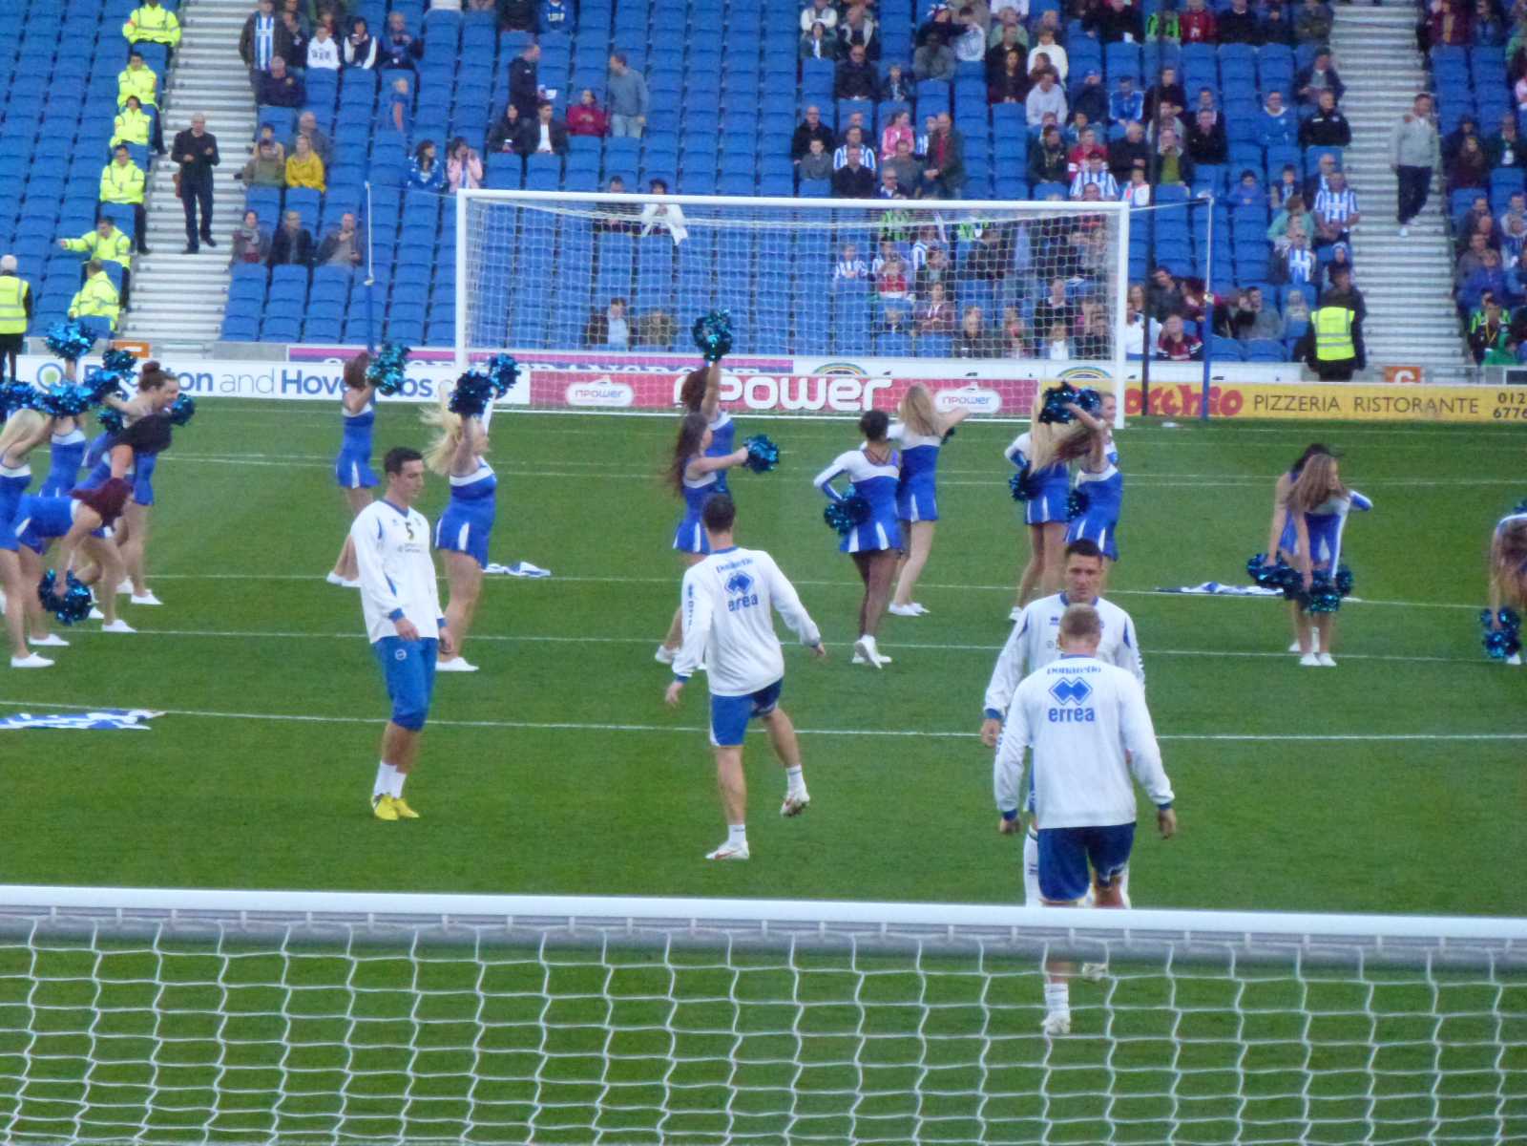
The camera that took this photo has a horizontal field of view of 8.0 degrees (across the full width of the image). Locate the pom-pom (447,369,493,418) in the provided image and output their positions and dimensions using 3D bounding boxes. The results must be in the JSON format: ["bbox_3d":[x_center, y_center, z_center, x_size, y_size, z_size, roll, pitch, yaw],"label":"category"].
[{"bbox_3d":[-1.809,-1.108,68.000,0.290,0.290,0.280,1,3,0],"label":"pom-pom"}]

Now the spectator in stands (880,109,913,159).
[{"bbox_3d":[1.690,-5.280,139.968,0.440,1.220,0.720,1,3,-6],"label":"spectator in stands"}]

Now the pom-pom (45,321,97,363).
[{"bbox_3d":[-4.653,-1.551,73.800,0.350,0.300,0.340,1,3,0],"label":"pom-pom"}]

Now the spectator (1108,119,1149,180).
[{"bbox_3d":[4.658,-5.128,140.329,0.500,1.280,0.720,1,3,-9],"label":"spectator"}]

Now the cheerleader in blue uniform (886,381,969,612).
[{"bbox_3d":[1.076,-0.515,76.500,0.680,1.580,0.500,3,3,40],"label":"cheerleader in blue uniform"}]

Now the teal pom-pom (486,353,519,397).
[{"bbox_3d":[-1.619,-1.224,67.900,0.250,0.270,0.260,1,2,0],"label":"teal pom-pom"}]

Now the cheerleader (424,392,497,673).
[{"bbox_3d":[-1.861,-0.246,67.600,0.440,1.730,0.460,2,3,15],"label":"cheerleader"}]

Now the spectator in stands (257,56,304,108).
[{"bbox_3d":[-6.199,-6.005,141.100,0.580,1.230,0.750,1,3,0],"label":"spectator in stands"}]

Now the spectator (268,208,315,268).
[{"bbox_3d":[-5.919,-3.902,137.356,0.540,1.250,0.720,1,3,-5],"label":"spectator"}]

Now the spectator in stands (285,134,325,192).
[{"bbox_3d":[-5.842,-4.986,139.967,0.500,1.200,0.800,1,3,0],"label":"spectator in stands"}]

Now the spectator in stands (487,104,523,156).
[{"bbox_3d":[-3.303,-5.341,139.969,0.480,1.250,0.750,1,3,0],"label":"spectator in stands"}]

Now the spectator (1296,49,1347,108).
[{"bbox_3d":[7.270,-6.211,143.426,0.600,1.270,0.780,1,2,5],"label":"spectator"}]

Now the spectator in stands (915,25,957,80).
[{"bbox_3d":[2.231,-6.453,143.926,0.540,1.270,0.780,1,2,0],"label":"spectator in stands"}]

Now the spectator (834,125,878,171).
[{"bbox_3d":[1.168,-5.079,140.126,0.540,1.270,0.780,1,2,0],"label":"spectator"}]

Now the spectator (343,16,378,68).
[{"bbox_3d":[-5.306,-6.692,144.249,0.480,1.200,0.700,1,3,-5],"label":"spectator"}]

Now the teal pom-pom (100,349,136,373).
[{"bbox_3d":[-4.457,-1.436,76.000,0.260,0.240,0.260,1,2,0],"label":"teal pom-pom"}]

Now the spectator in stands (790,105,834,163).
[{"bbox_3d":[0.610,-5.301,139.970,0.550,1.300,0.750,1,3,0],"label":"spectator in stands"}]

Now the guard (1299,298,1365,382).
[{"bbox_3d":[6.738,-2.708,130.200,0.720,1.740,0.420,1,3,6],"label":"guard"}]

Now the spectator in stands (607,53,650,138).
[{"bbox_3d":[-1.767,-5.851,142.022,0.520,1.700,0.400,3,3,32],"label":"spectator in stands"}]

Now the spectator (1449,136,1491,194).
[{"bbox_3d":[9.040,-5.014,140.677,0.500,1.170,0.800,1,3,0],"label":"spectator"}]

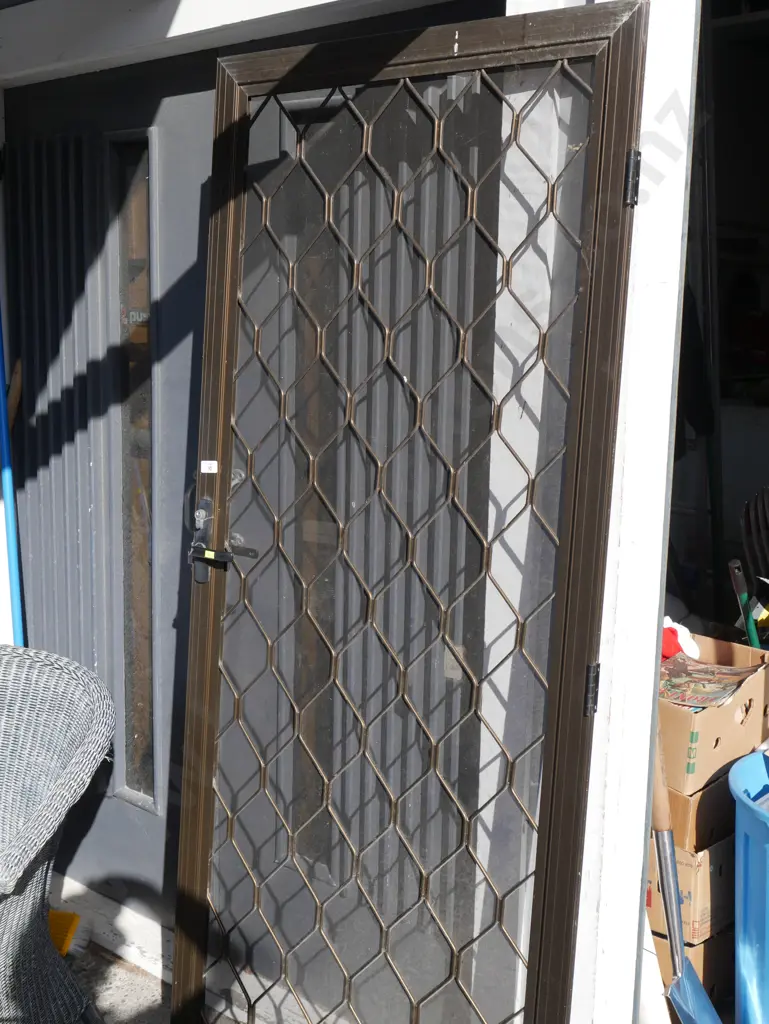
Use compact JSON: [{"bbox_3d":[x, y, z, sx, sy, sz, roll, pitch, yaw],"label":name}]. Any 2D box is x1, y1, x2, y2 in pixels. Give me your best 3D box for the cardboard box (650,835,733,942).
[{"bbox_3d":[0.674,0.823,2.869,0.380,0.218,0.330,11,13,43],"label":"cardboard box"}]

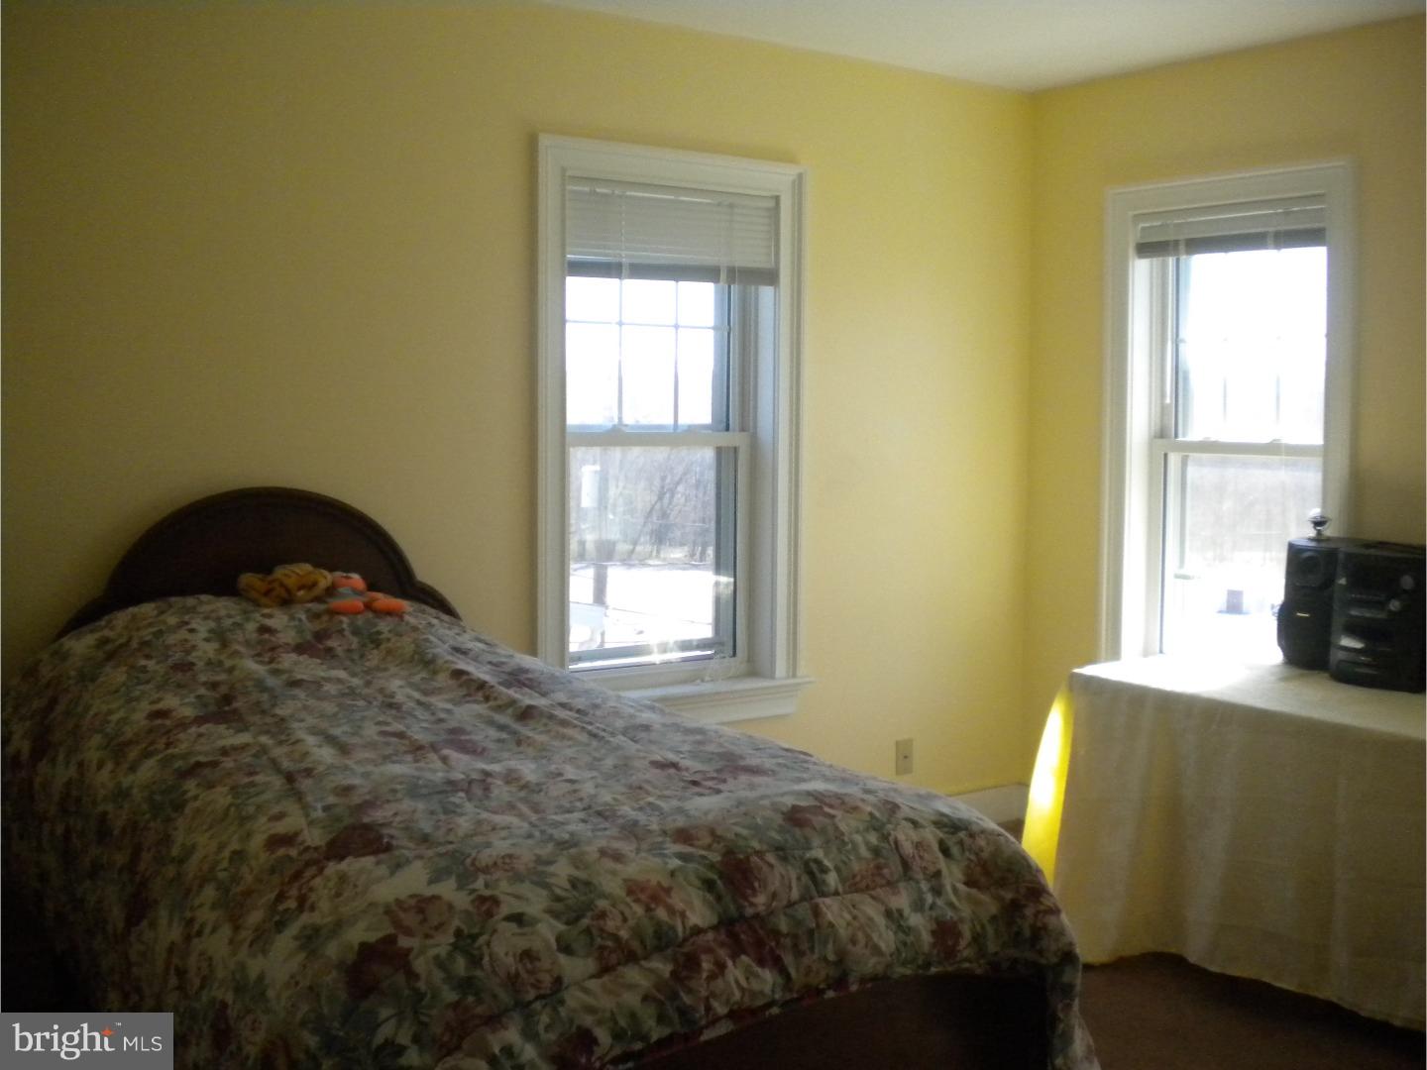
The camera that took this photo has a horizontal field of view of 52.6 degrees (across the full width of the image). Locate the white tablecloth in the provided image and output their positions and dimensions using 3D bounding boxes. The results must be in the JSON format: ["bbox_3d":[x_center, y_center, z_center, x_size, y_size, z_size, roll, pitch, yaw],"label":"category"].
[{"bbox_3d":[1.575,0.717,3.567,0.800,0.690,1.250,-4,7,-38],"label":"white tablecloth"}]

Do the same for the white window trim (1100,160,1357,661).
[{"bbox_3d":[1.510,-0.263,4.314,0.140,1.580,0.825,-4,7,-38],"label":"white window trim"}]

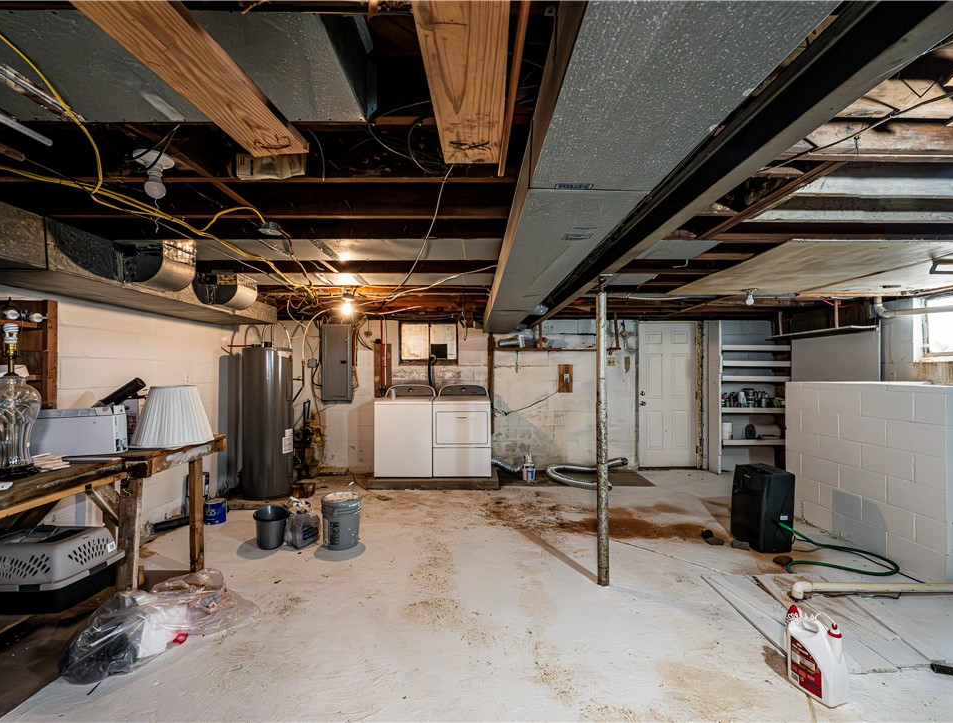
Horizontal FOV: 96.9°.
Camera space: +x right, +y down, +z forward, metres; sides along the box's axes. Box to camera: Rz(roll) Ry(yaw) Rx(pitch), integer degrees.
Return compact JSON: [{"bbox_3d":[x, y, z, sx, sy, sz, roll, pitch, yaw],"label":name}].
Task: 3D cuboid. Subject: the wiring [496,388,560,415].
[{"bbox_3d":[0.676,0.545,5.580,0.860,0.360,0.100,0,-1,0],"label":"wiring"}]

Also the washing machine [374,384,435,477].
[{"bbox_3d":[-0.860,0.840,5.317,0.690,1.070,0.690,0,-1,0],"label":"washing machine"}]

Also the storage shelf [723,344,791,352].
[{"bbox_3d":[3.665,-0.170,5.660,0.900,0.070,0.290,0,-1,0],"label":"storage shelf"}]

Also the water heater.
[{"bbox_3d":[-2.217,0.624,4.500,0.495,1.540,0.495,0,-1,14],"label":"water heater"}]

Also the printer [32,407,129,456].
[{"bbox_3d":[-2.294,0.411,2.444,0.420,0.235,0.220,0,-1,-17],"label":"printer"}]

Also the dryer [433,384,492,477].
[{"bbox_3d":[-0.162,0.838,5.300,0.685,1.070,0.690,0,-1,0],"label":"dryer"}]

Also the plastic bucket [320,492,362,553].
[{"bbox_3d":[-1.055,1.243,3.310,0.305,0.370,0.305,0,-1,0],"label":"plastic bucket"}]

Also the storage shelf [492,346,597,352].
[{"bbox_3d":[1.050,-0.151,5.553,1.600,0.045,0.260,0,-1,0],"label":"storage shelf"}]

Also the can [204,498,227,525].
[{"bbox_3d":[-2.376,1.359,3.833,0.168,0.194,0.168,0,-1,-17],"label":"can"}]

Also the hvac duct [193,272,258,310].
[{"bbox_3d":[-1.965,-0.575,3.430,0.240,0.270,0.300,0,-1,0],"label":"hvac duct"}]

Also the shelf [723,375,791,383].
[{"bbox_3d":[3.665,0.234,5.660,0.900,0.070,0.290,0,-1,0],"label":"shelf"}]

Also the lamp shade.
[{"bbox_3d":[-2.090,0.375,2.930,0.450,0.375,0.450,0,-1,0],"label":"lamp shade"}]

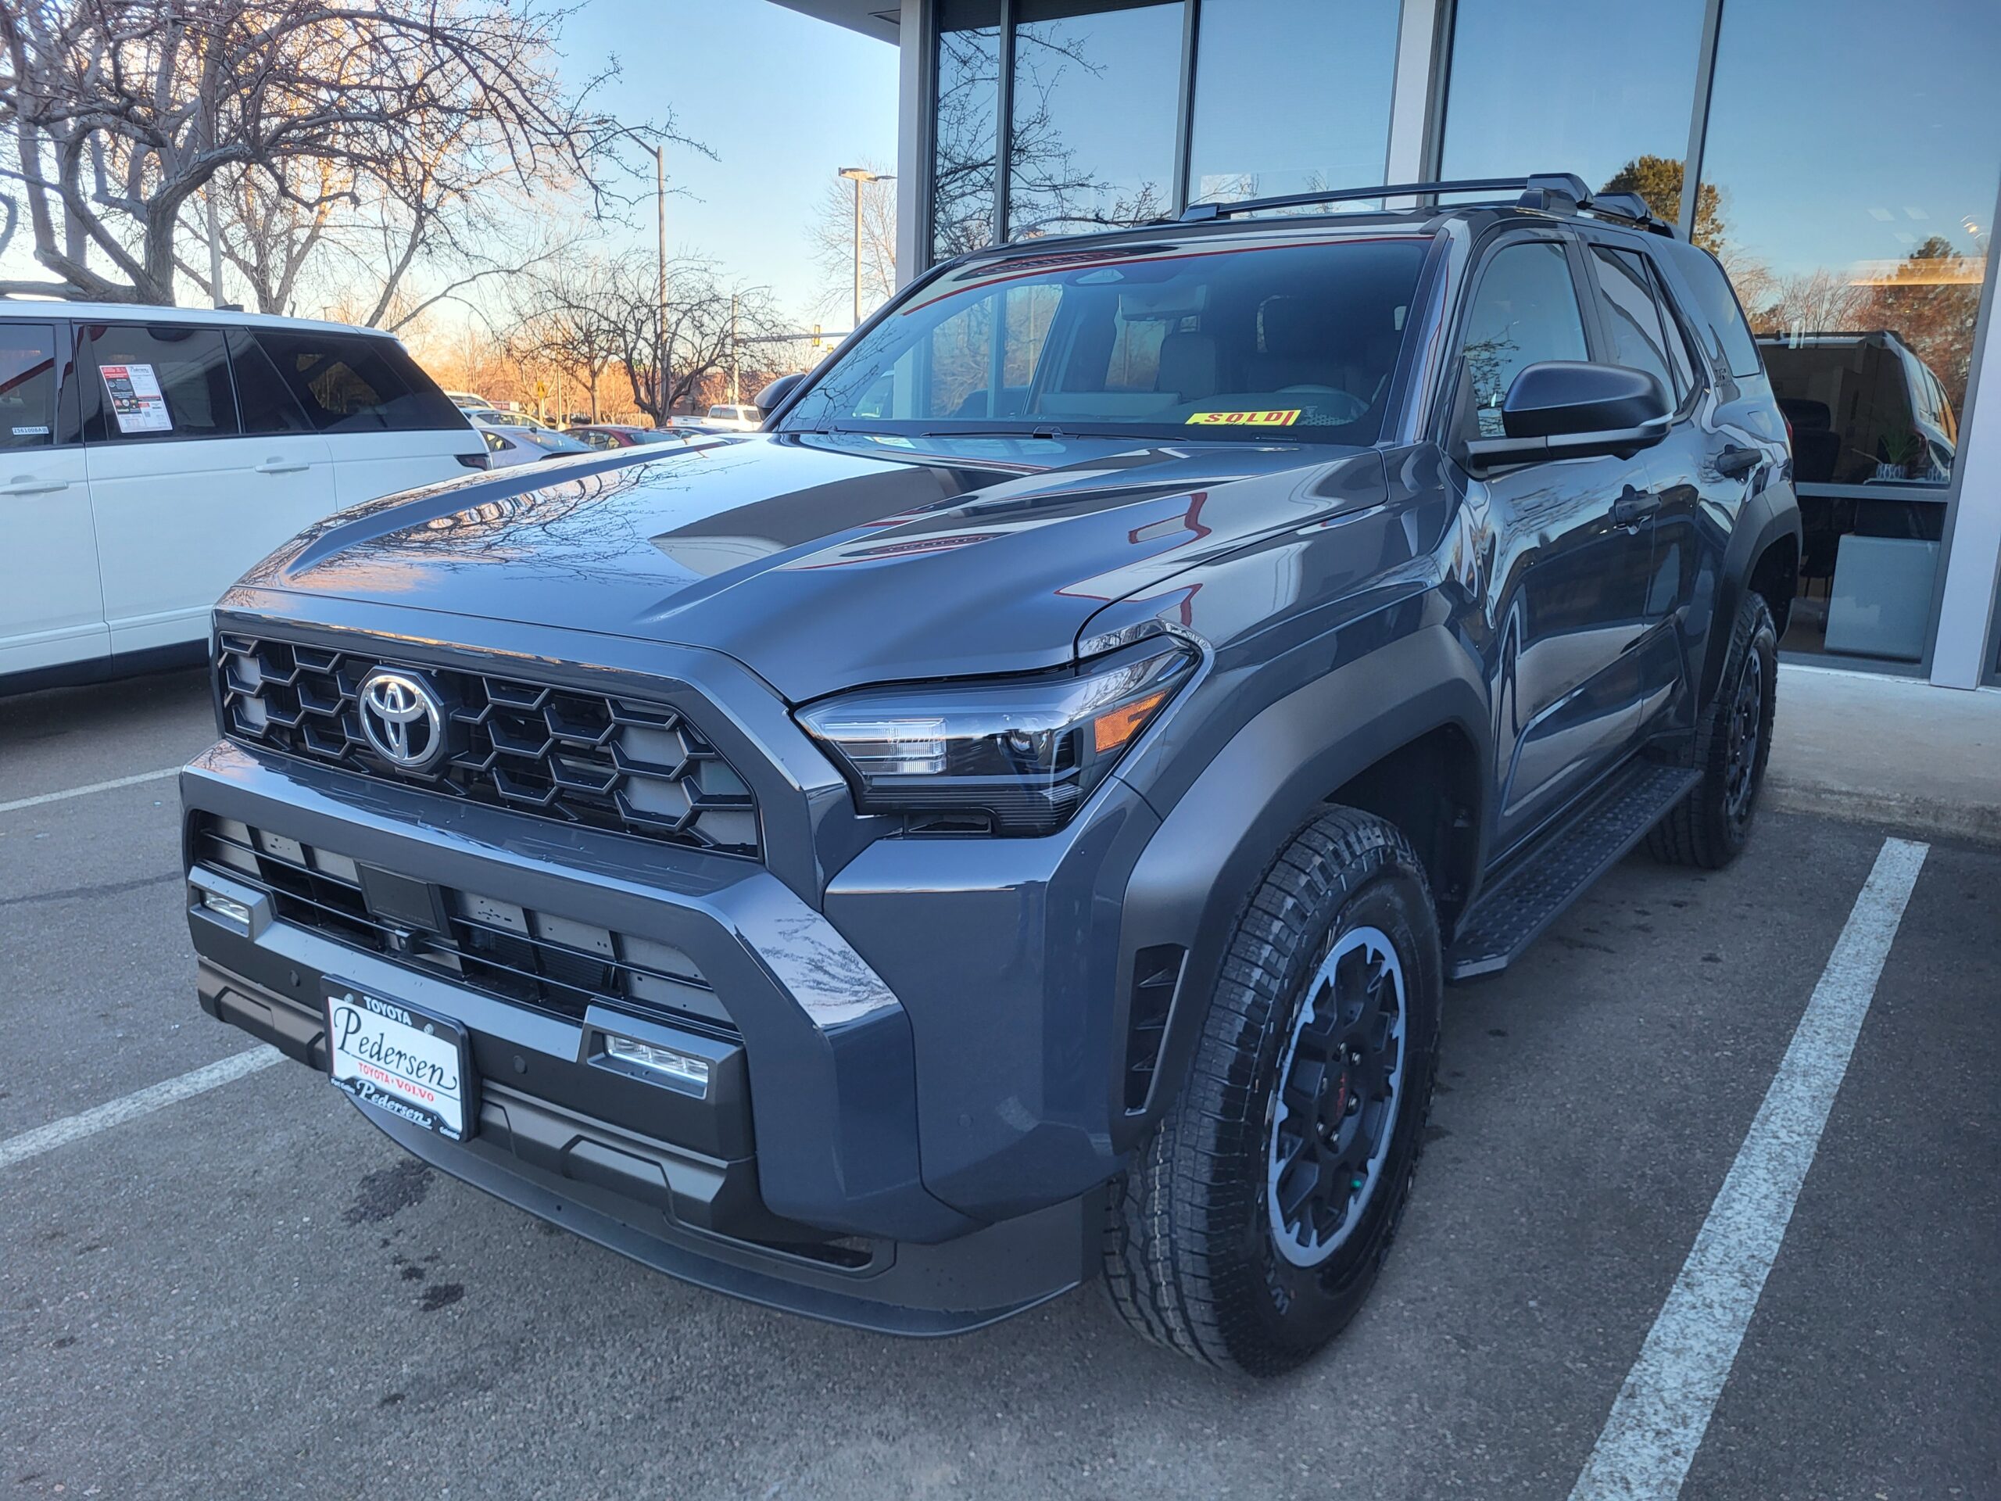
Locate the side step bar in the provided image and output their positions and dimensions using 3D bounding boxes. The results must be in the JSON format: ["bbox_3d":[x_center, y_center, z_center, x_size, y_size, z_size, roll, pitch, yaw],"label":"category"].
[{"bbox_3d":[1.274,0.222,3.322,0.180,0.080,1.650,9,17,35],"label":"side step bar"}]

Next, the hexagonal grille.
[{"bbox_3d":[-0.767,-0.026,1.987,1.190,0.210,0.110,8,17,35],"label":"hexagonal grille"}]

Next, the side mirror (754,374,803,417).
[{"bbox_3d":[-0.524,-0.838,3.728,0.298,0.180,0.190,9,17,35],"label":"side mirror"}]

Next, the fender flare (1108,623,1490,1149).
[{"bbox_3d":[0.417,0.090,2.105,0.180,0.550,1.170,8,17,35],"label":"fender flare"}]

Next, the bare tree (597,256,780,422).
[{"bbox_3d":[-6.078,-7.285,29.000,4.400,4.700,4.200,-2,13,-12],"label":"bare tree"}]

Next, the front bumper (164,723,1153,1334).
[{"bbox_3d":[-0.681,0.317,2.177,1.900,0.720,0.460,8,17,35],"label":"front bumper"}]

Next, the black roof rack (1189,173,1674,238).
[{"bbox_3d":[1.137,-1.495,4.258,1.150,0.120,1.460,9,17,35],"label":"black roof rack"}]

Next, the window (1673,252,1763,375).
[{"bbox_3d":[2.128,-1.288,4.450,0.080,0.400,0.880,-15,2,39],"label":"window"}]

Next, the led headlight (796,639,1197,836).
[{"bbox_3d":[-0.008,-0.034,1.749,0.330,0.198,0.380,9,17,35],"label":"led headlight"}]

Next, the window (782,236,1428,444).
[{"bbox_3d":[0.184,-0.850,3.141,1.480,0.130,0.660,8,59,35],"label":"window"}]

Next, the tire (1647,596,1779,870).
[{"bbox_3d":[2.111,-0.076,4.532,0.275,0.820,0.820,8,17,35],"label":"tire"}]

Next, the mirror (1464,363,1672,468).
[{"bbox_3d":[1.006,-0.597,2.631,0.298,0.180,0.190,9,17,35],"label":"mirror"}]

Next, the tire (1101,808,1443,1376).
[{"bbox_3d":[0.428,0.487,2.232,0.263,0.812,0.812,9,17,35],"label":"tire"}]

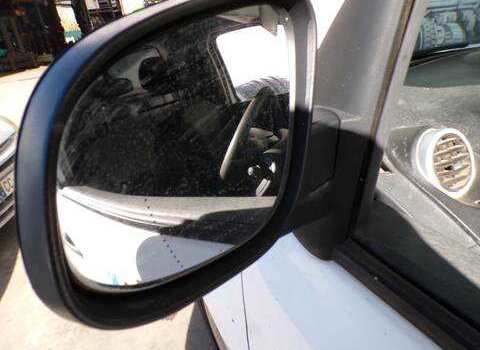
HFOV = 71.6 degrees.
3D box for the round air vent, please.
[{"bbox_3d":[0.266,-0.015,0.433,0.090,0.090,0.025,-13,-1,-24],"label":"round air vent"}]

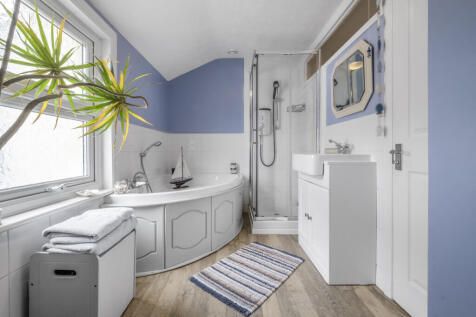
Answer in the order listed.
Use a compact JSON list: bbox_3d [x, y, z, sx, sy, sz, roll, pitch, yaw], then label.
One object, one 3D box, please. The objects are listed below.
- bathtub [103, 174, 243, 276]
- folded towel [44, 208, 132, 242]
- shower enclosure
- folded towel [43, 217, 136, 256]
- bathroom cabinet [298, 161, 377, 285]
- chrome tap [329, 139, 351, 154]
[{"bbox_3d":[-0.480,0.545,2.157,1.100,0.580,1.480,0,2,0],"label":"bathtub"},{"bbox_3d":[-0.803,0.349,1.099,0.280,0.076,0.295,0,2,5],"label":"folded towel"},{"bbox_3d":[0.536,-0.167,2.528,0.747,1.980,0.740,0,2,0],"label":"shower enclosure"},{"bbox_3d":[-0.797,0.415,1.103,0.290,0.072,0.295,0,2,5],"label":"folded towel"},{"bbox_3d":[0.716,0.412,1.662,0.443,0.876,0.618,0,2,0],"label":"bathroom cabinet"},{"bbox_3d":[0.835,-0.094,1.633,0.160,0.125,0.120,0,2,0],"label":"chrome tap"}]

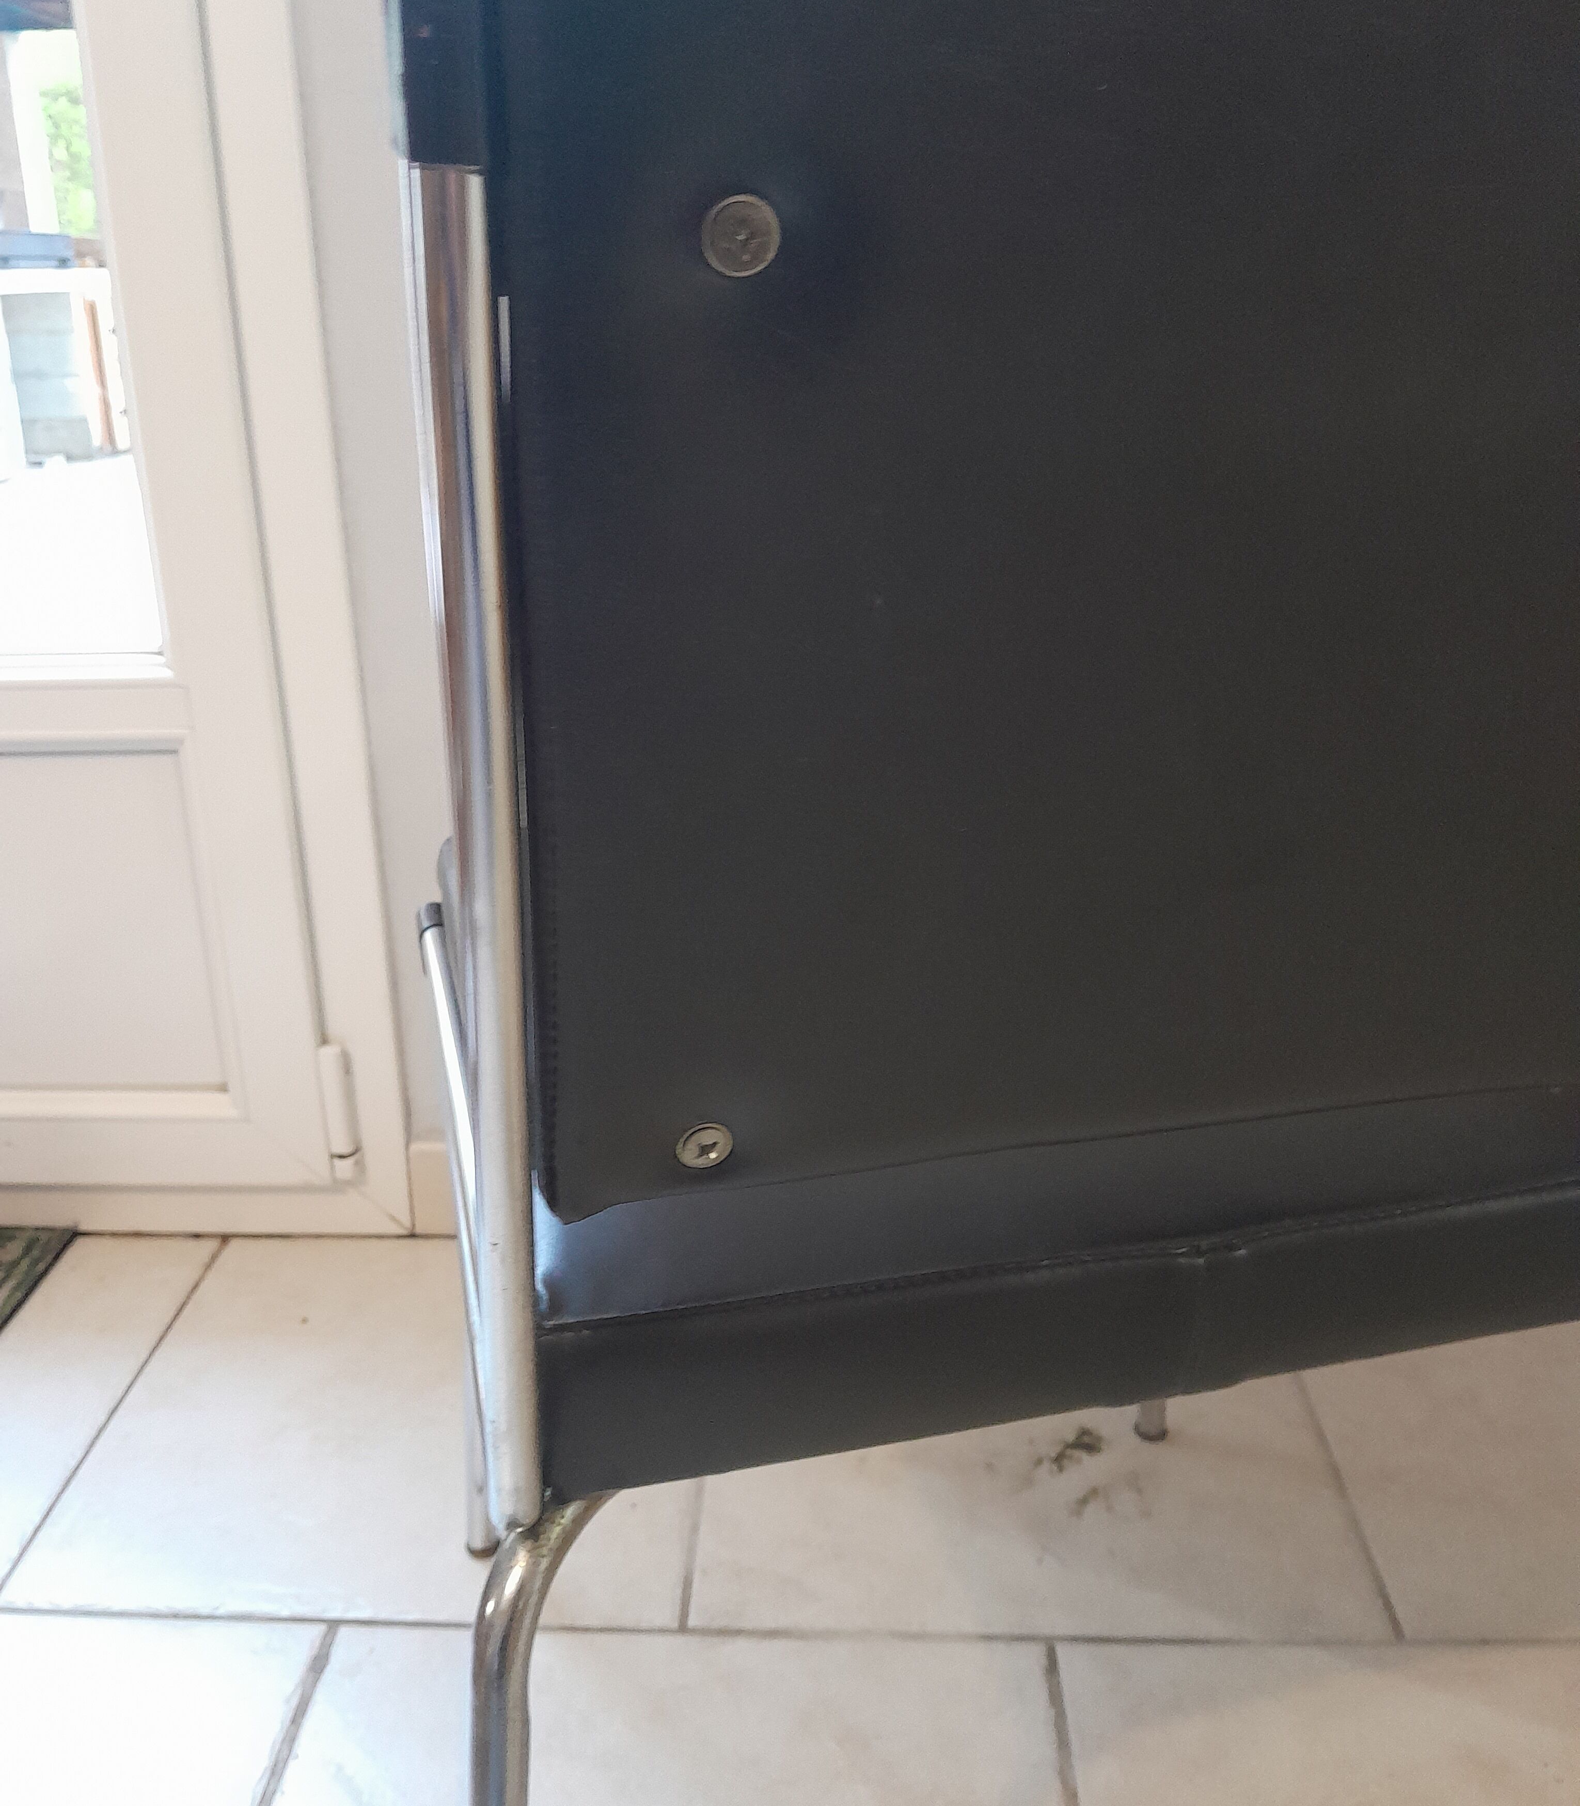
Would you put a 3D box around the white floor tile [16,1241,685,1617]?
[{"bbox_3d":[-0.285,0.386,1.214,0.447,0.012,0.429,1,21,2],"label":"white floor tile"}]

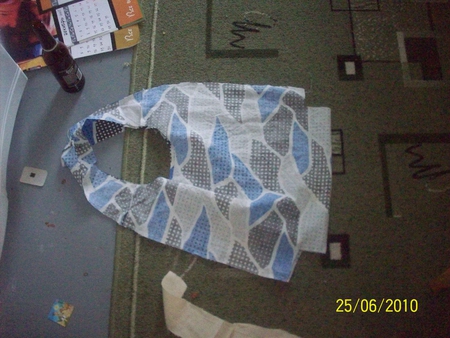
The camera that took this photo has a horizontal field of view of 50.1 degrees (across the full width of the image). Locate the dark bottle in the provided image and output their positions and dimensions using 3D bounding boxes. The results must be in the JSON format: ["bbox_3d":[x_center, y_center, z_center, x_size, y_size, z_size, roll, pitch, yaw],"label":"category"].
[{"bbox_3d":[-0.428,-0.287,1.235,0.067,0.263,0.067,0,69,1],"label":"dark bottle"}]

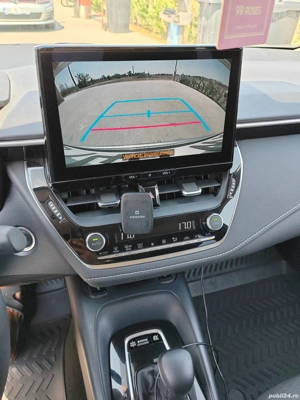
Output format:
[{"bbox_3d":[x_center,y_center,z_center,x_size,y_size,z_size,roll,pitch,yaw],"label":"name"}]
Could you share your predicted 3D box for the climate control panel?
[{"bbox_3d":[0.003,0.053,0.460,0.230,0.054,0.025,-8,0,-16],"label":"climate control panel"}]

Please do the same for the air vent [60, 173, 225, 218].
[{"bbox_3d":[-0.007,-0.017,0.471,0.252,0.047,0.032,-8,26,-16],"label":"air vent"}]

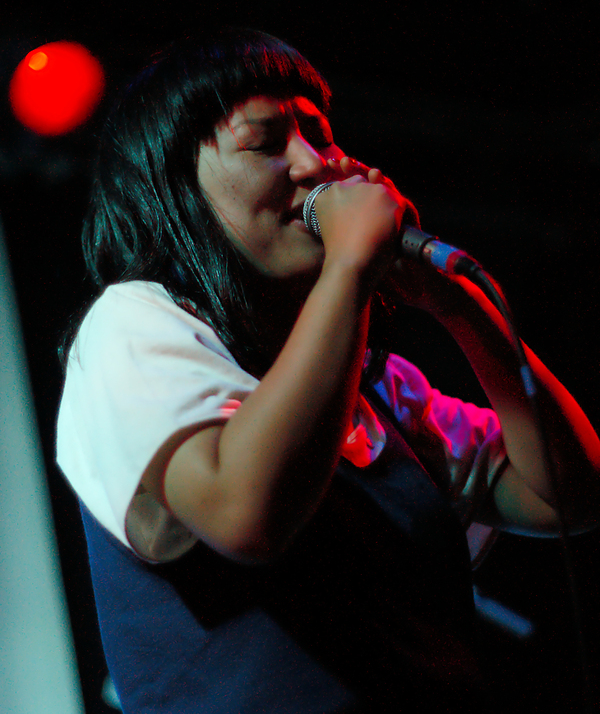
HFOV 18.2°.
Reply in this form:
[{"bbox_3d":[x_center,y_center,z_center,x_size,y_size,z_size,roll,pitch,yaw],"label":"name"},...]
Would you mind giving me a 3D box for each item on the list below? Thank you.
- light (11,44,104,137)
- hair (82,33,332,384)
[{"bbox_3d":[-0.597,-0.661,4.600,0.230,0.230,0.240,-9,12,-3],"label":"light"},{"bbox_3d":[-0.085,-0.147,1.780,0.240,0.320,0.220,-17,-13,39],"label":"hair"}]

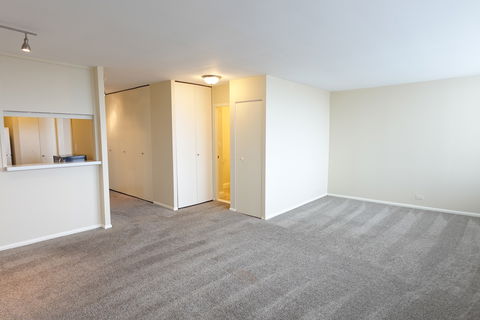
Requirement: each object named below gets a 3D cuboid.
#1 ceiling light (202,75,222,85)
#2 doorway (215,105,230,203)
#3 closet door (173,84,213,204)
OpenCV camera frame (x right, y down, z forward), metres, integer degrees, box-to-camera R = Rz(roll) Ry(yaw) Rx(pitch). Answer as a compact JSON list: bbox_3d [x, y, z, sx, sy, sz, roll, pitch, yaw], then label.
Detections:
[{"bbox_3d":[-0.482,-1.371,4.617,0.345,0.125,0.345,0,6,0],"label":"ceiling light"},{"bbox_3d":[-0.264,-0.122,5.503,0.660,2.080,0.110,5,8,41],"label":"doorway"},{"bbox_3d":[-0.904,-0.289,5.382,0.045,2.410,0.915,5,8,41],"label":"closet door"}]

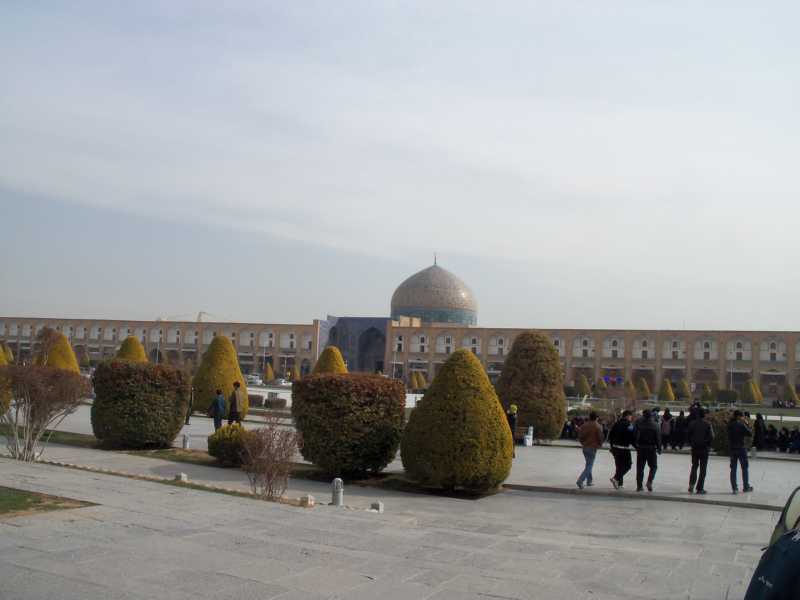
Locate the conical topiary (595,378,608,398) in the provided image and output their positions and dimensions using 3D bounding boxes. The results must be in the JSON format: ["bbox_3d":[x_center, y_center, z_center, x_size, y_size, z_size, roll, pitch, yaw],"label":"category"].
[{"bbox_3d":[27.900,12.406,112.000,1.950,2.750,1.950,1,-5,14],"label":"conical topiary"}]

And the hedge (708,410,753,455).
[{"bbox_3d":[11.487,4.600,28.200,1.600,1.450,1.600,0,-6,22],"label":"hedge"}]

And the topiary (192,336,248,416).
[{"bbox_3d":[-7.878,3.408,35.500,2.450,3.550,2.450,4,-5,-12],"label":"topiary"}]

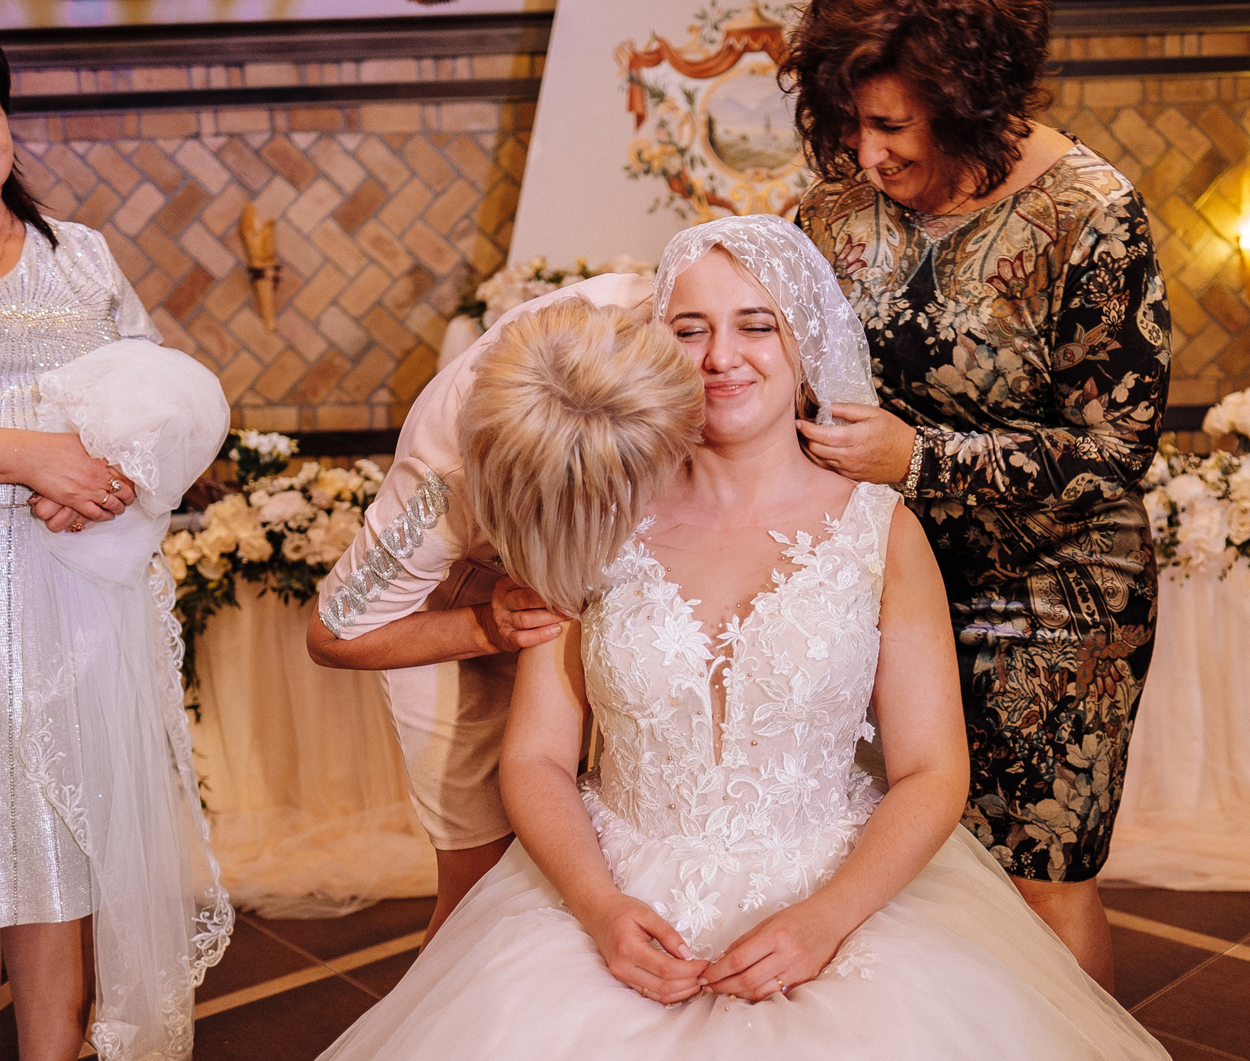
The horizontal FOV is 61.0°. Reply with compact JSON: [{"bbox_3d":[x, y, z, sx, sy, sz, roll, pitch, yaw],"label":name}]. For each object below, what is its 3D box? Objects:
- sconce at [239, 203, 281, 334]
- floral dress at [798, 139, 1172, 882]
[{"bbox_3d":[-1.578,-1.132,4.580,0.140,0.530,0.170,-2,4,-1],"label":"sconce"},{"bbox_3d":[0.470,-0.014,1.380,0.500,0.950,0.400,1,5,30],"label":"floral dress"}]

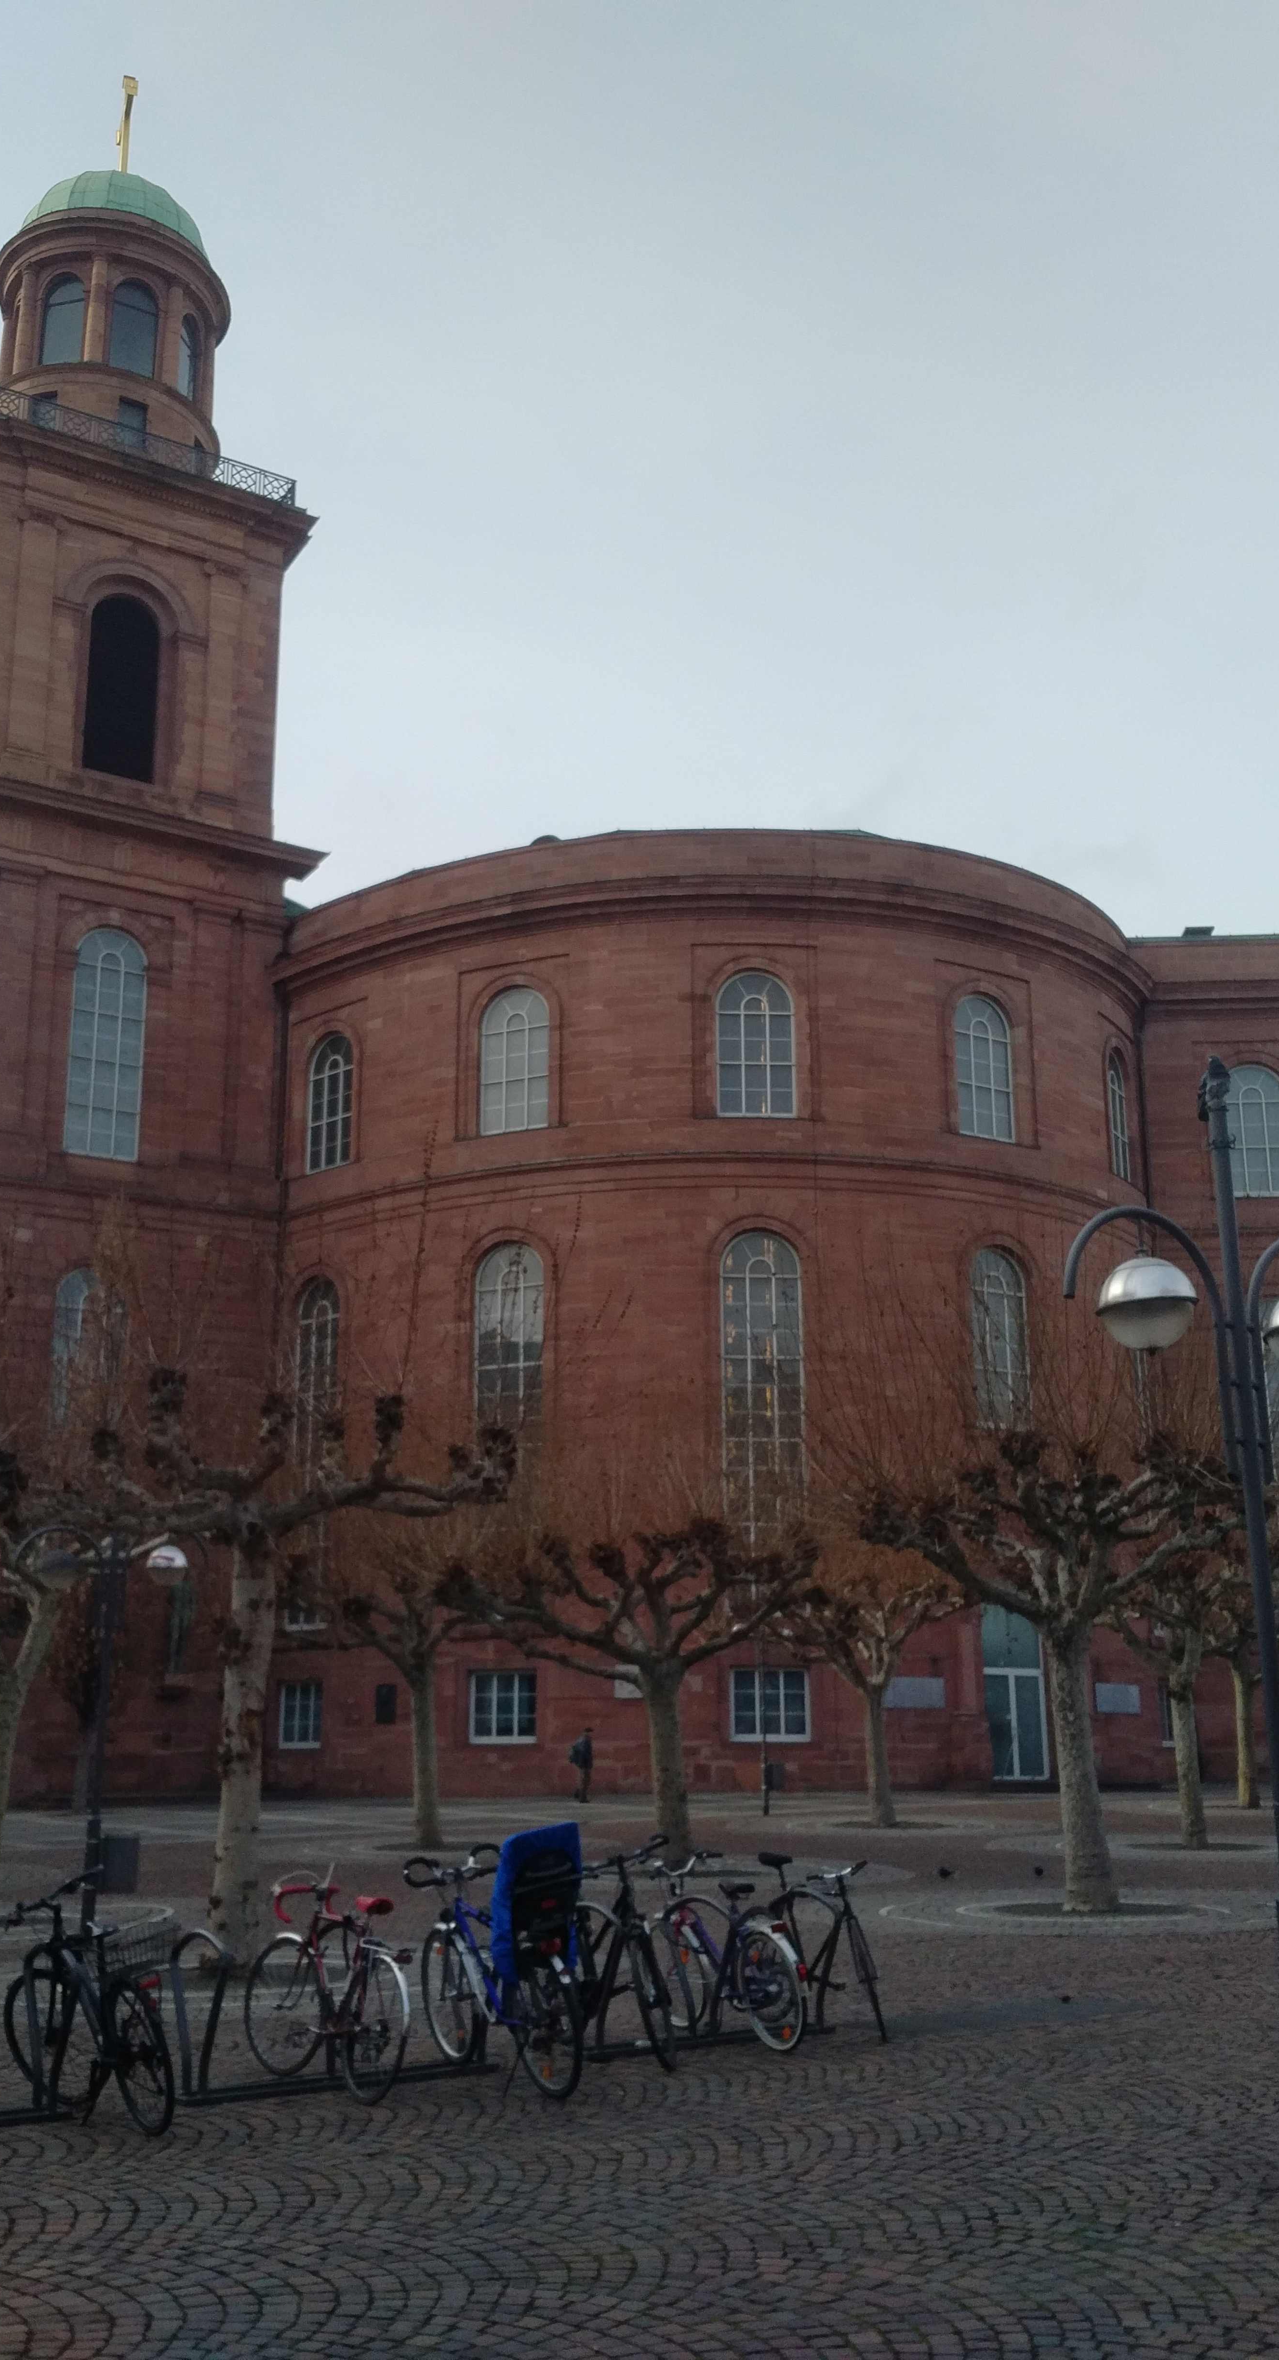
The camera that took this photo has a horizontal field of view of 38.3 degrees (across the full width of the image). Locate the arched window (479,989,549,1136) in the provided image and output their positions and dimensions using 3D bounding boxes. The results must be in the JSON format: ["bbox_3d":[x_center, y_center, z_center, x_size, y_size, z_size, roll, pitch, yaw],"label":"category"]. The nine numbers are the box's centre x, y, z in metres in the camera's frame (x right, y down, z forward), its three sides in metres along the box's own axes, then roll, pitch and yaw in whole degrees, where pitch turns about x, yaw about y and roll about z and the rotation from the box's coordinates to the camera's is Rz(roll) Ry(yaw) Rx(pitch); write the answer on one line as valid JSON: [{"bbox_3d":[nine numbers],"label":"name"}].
[{"bbox_3d":[-3.680,-3.490,54.060,2.250,4.450,0.350,-6,-15,20],"label":"arched window"}]

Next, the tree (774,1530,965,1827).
[{"bbox_3d":[4.640,9.930,36.900,4.000,5.600,3.900,-1,-14,0],"label":"tree"}]

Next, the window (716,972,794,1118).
[{"bbox_3d":[3.310,-3.890,52.950,2.200,4.400,0.350,0,-14,-2],"label":"window"}]

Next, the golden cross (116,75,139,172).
[{"bbox_3d":[-19.306,-39.647,69.419,0.450,4.100,2.700,8,-17,-32],"label":"golden cross"}]

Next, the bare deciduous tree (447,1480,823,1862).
[{"bbox_3d":[-0.160,7.600,28.500,5.700,5.500,5.200,-1,-14,0],"label":"bare deciduous tree"}]

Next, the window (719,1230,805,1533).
[{"bbox_3d":[3.350,5.980,50.450,2.300,9.400,0.350,0,-14,-2],"label":"window"}]

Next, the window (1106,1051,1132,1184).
[{"bbox_3d":[15.600,-2.060,59.790,0.350,4.500,2.200,-9,-17,31],"label":"window"}]

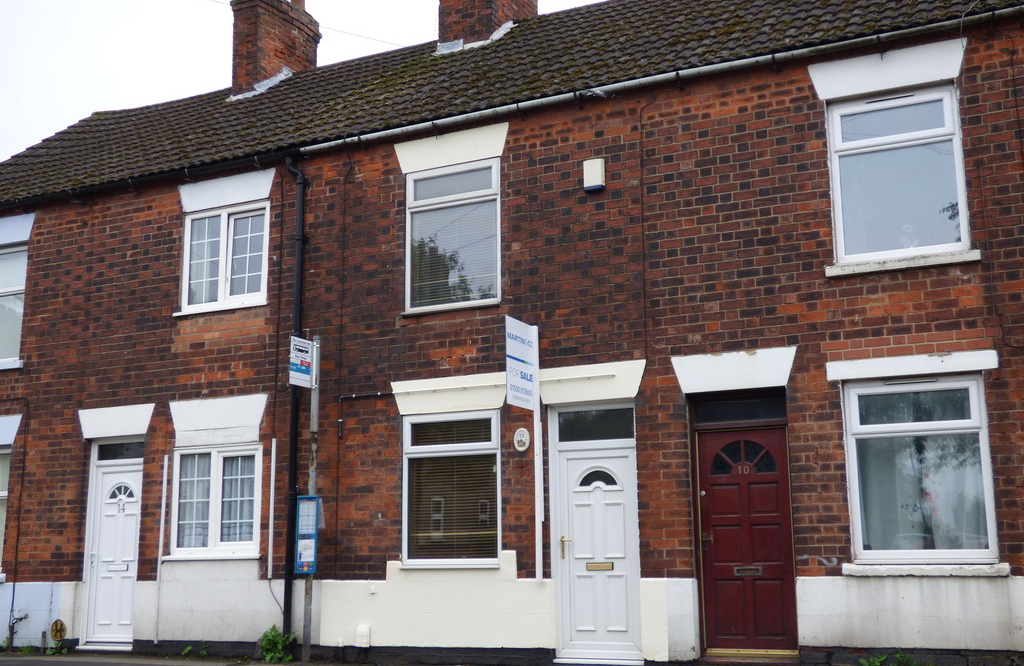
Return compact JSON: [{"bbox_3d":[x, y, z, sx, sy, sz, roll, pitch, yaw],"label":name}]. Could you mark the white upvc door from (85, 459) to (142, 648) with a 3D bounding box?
[{"bbox_3d":[-4.337,2.429,12.771,0.810,2.023,0.100,-6,-13,24],"label":"white upvc door"}]

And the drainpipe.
[{"bbox_3d":[-2.260,0.587,11.965,0.105,5.096,0.130,-6,-13,24],"label":"drainpipe"}]

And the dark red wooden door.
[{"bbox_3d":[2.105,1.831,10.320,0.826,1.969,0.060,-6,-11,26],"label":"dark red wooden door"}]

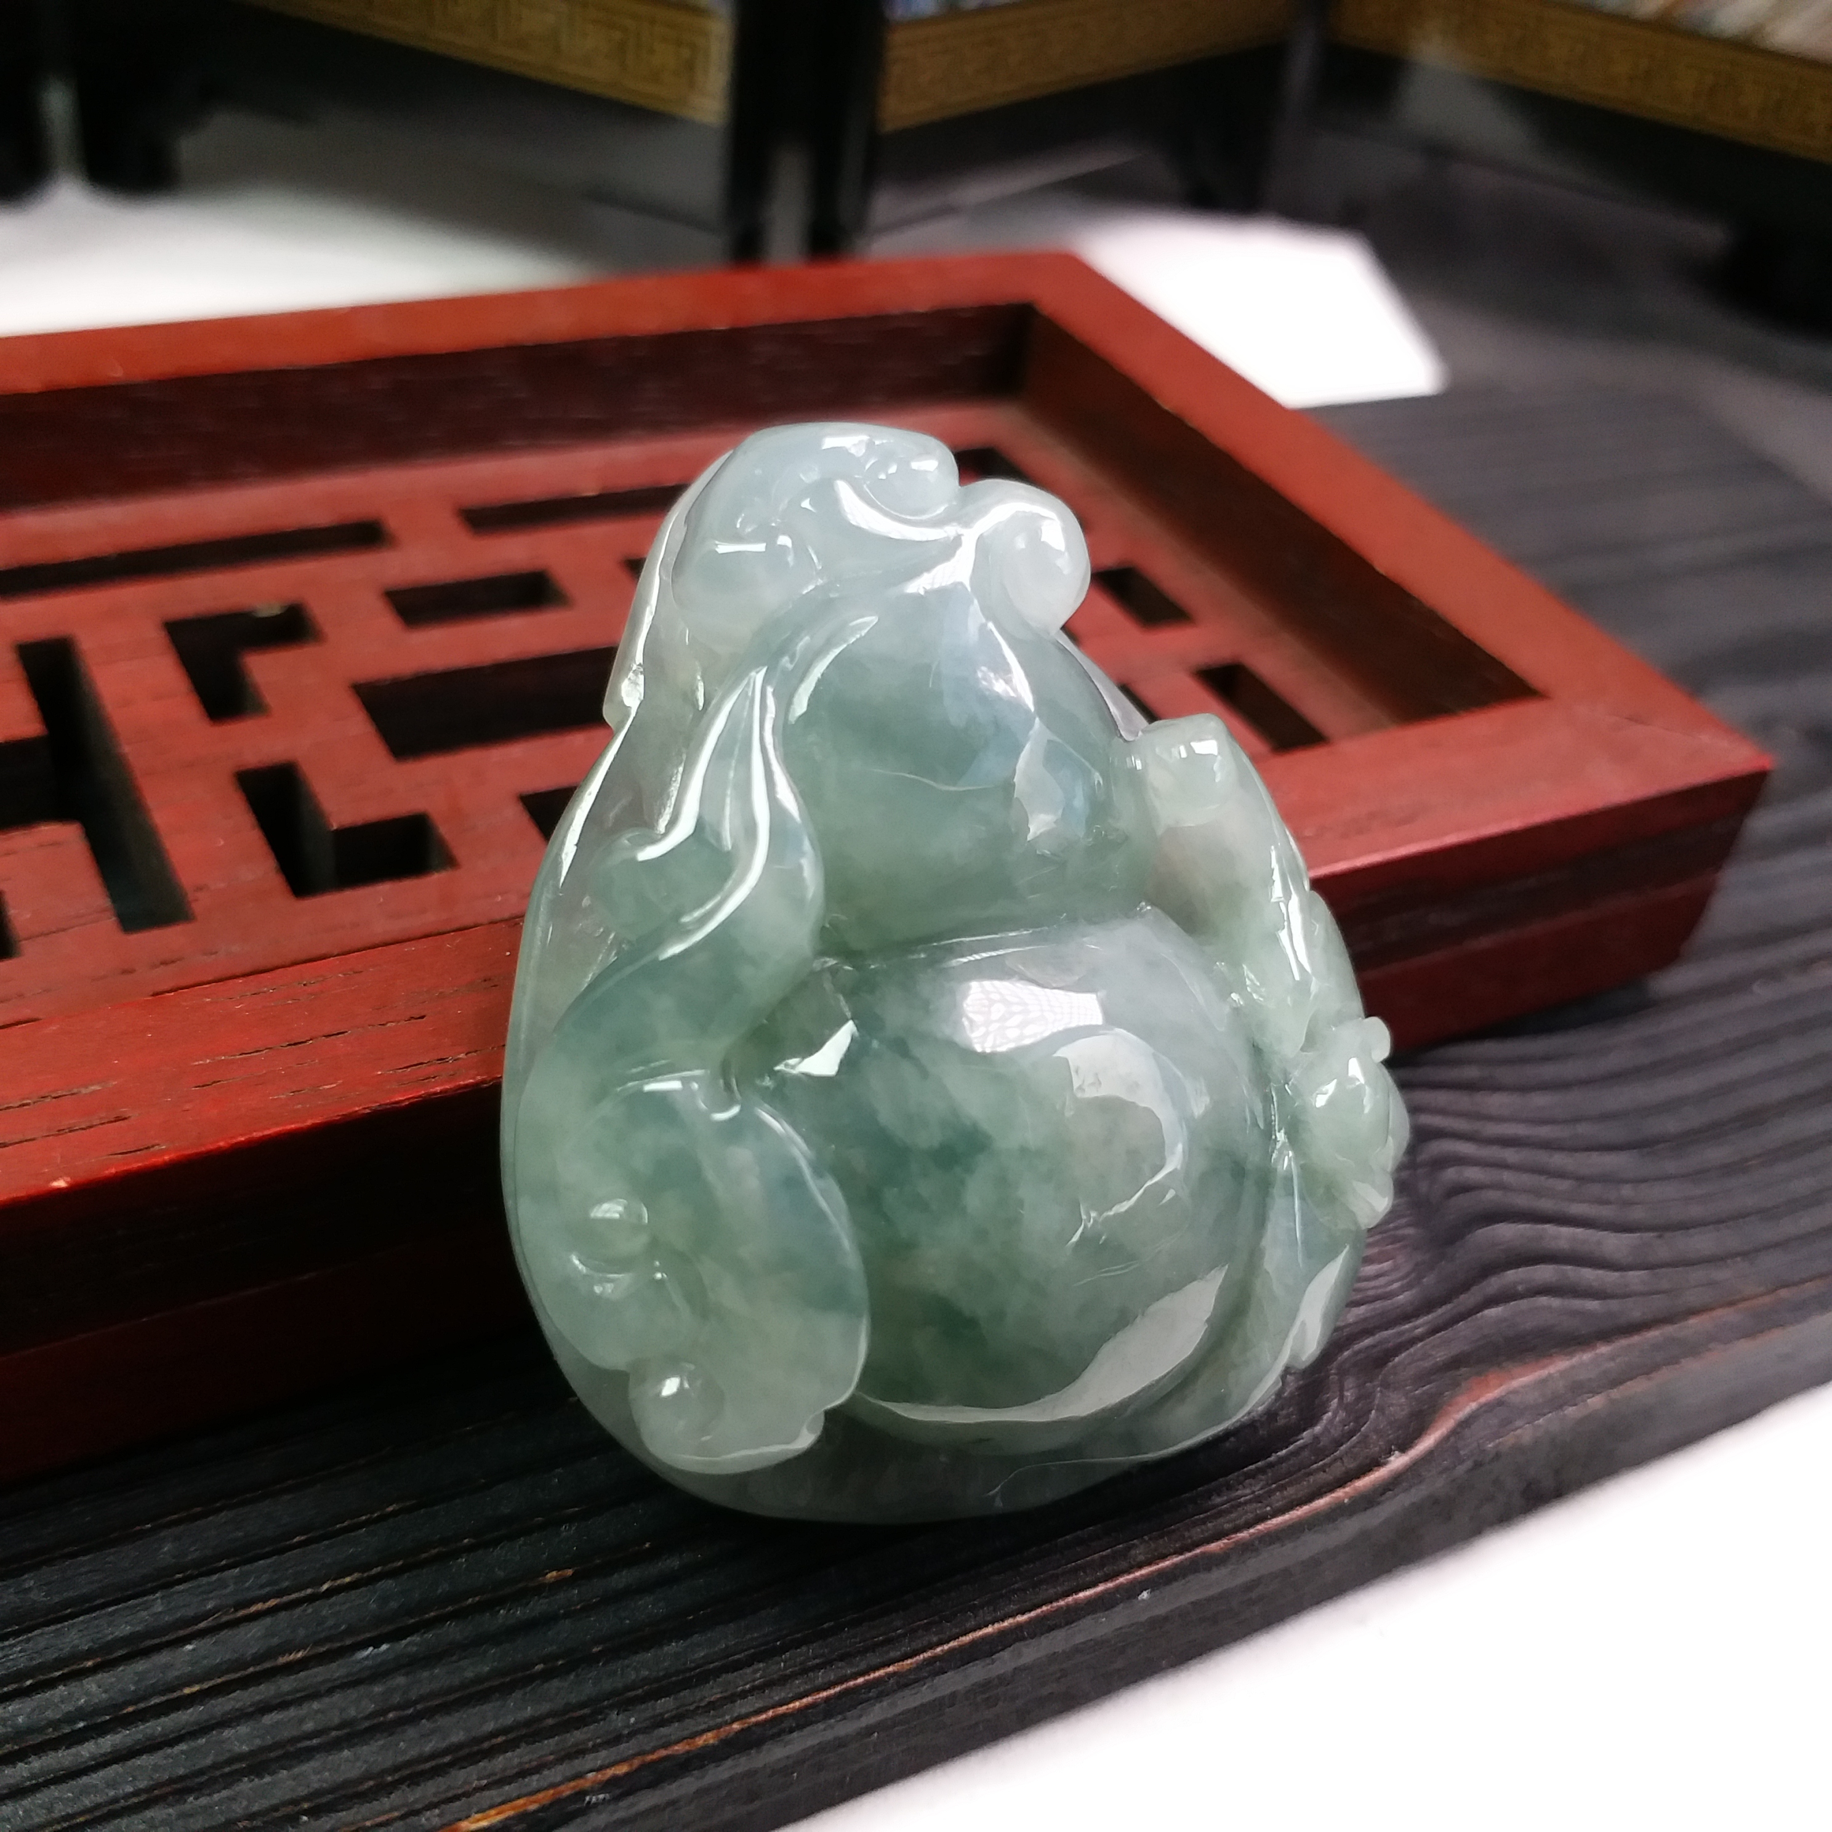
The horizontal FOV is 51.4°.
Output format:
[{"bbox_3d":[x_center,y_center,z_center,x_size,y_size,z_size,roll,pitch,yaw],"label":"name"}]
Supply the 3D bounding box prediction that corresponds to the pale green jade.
[{"bbox_3d":[0.003,0.002,0.094,0.048,0.017,0.055,-13,86,-26],"label":"pale green jade"}]

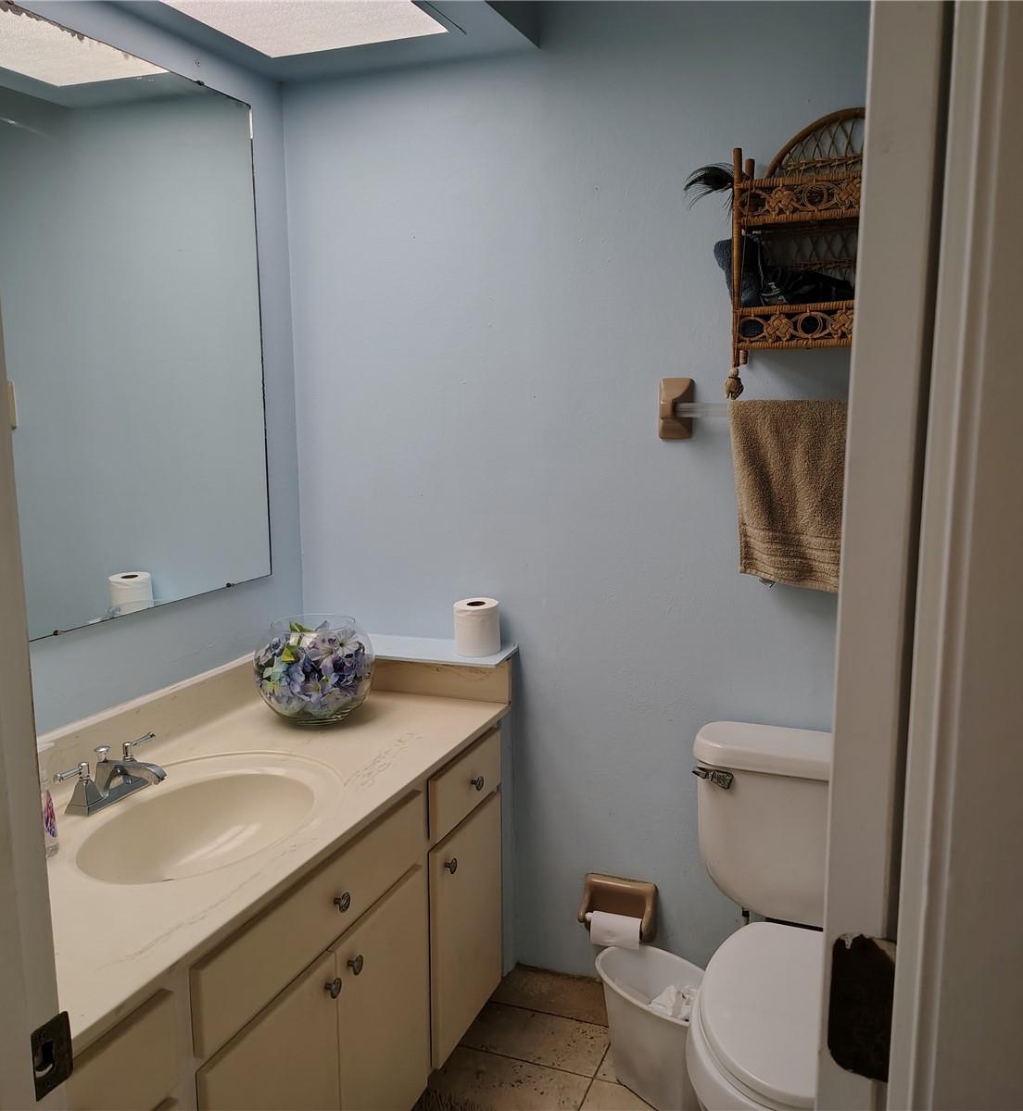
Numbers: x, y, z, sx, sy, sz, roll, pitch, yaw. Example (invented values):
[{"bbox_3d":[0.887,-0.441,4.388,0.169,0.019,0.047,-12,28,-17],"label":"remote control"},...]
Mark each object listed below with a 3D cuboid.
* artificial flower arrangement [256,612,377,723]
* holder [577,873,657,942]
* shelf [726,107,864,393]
[{"bbox_3d":[-0.406,0.236,2.123,0.244,0.196,0.244,0,9,0],"label":"artificial flower arrangement"},{"bbox_3d":[0.240,0.820,2.354,0.170,0.134,0.069,3,10,22],"label":"holder"},{"bbox_3d":[0.635,-0.580,1.918,0.421,0.522,0.162,3,10,22],"label":"shelf"}]

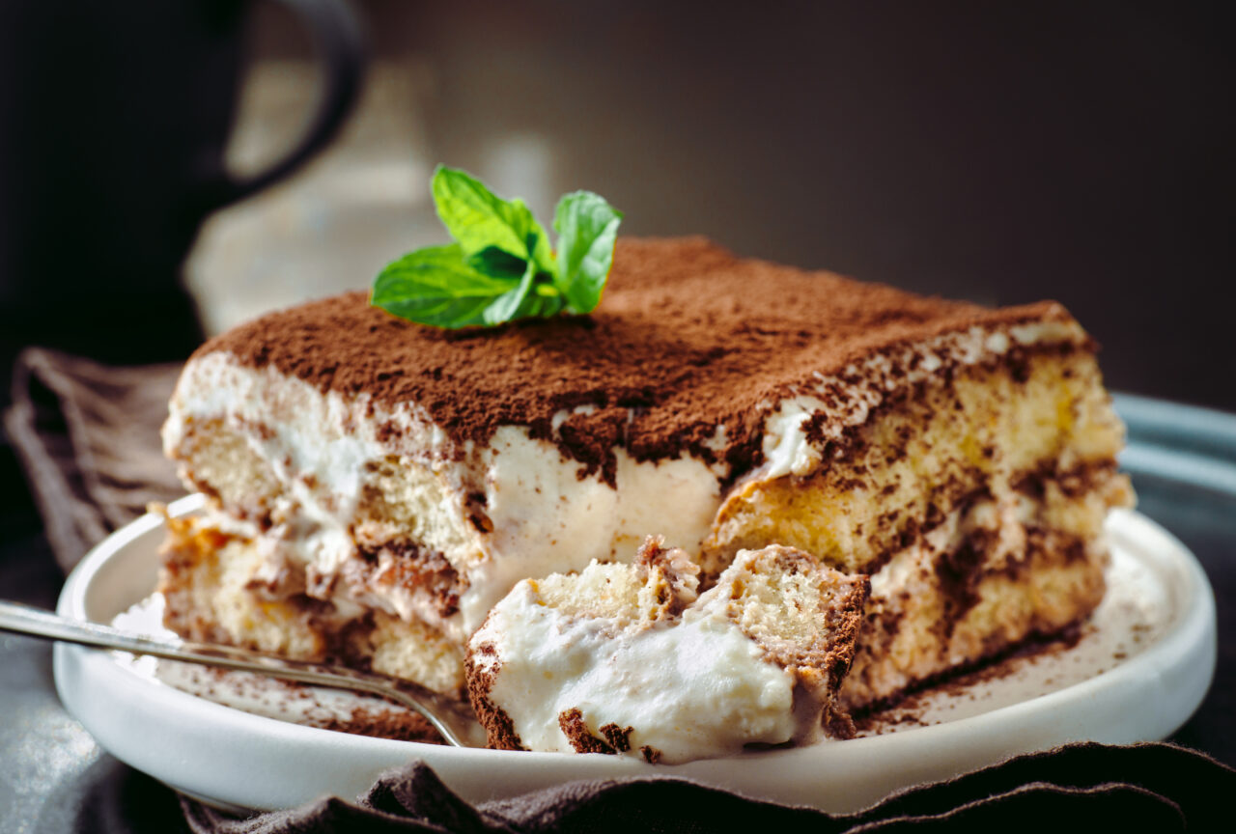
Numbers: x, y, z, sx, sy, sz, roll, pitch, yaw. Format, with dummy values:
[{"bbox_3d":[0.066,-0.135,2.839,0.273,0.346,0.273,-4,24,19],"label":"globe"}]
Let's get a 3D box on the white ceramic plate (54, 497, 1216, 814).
[{"bbox_3d":[0.002,0.030,0.560,0.160,0.017,0.160,-1,14,0],"label":"white ceramic plate"}]

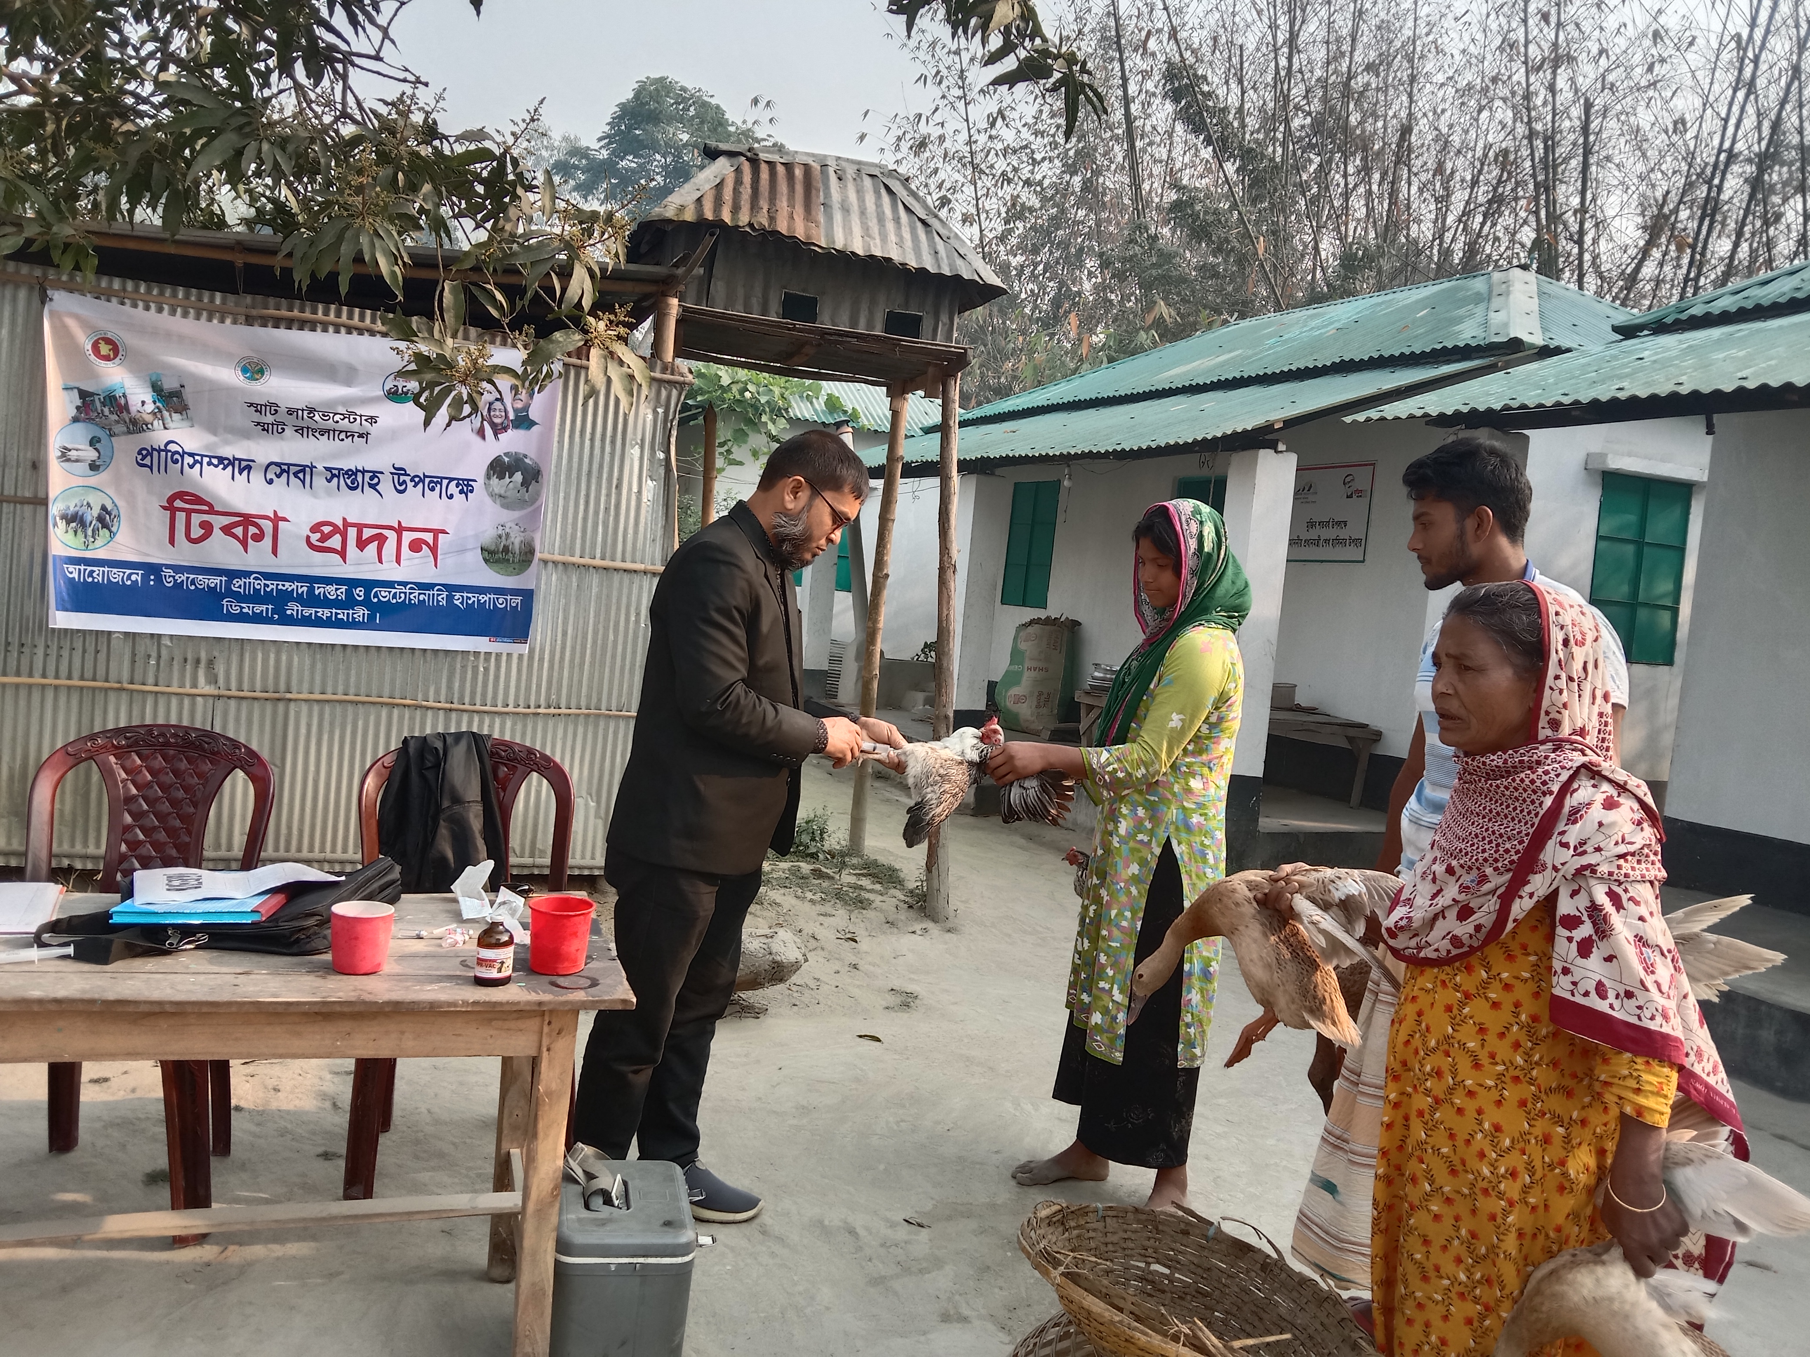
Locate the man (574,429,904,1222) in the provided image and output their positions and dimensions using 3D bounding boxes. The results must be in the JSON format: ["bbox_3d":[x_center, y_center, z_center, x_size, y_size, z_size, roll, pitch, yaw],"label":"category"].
[{"bbox_3d":[-0.326,0.309,2.719,0.600,1.620,0.500,5,3,3],"label":"man"}]

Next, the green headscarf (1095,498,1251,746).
[{"bbox_3d":[0.615,-0.125,3.007,0.300,0.540,0.270,4,3,-15],"label":"green headscarf"}]

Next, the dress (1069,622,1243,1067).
[{"bbox_3d":[0.582,0.324,3.021,0.340,0.965,0.400,4,3,-13],"label":"dress"}]

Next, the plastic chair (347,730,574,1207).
[{"bbox_3d":[-0.938,0.604,2.933,0.465,0.905,0.480,4,3,-17],"label":"plastic chair"}]

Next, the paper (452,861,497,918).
[{"bbox_3d":[-0.686,0.336,2.163,0.075,0.095,0.050,4,3,-15],"label":"paper"}]

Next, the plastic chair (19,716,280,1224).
[{"bbox_3d":[-1.527,0.565,2.661,0.465,0.905,0.480,4,3,-11],"label":"plastic chair"}]

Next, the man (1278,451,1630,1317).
[{"bbox_3d":[0.986,0.410,2.524,0.520,1.670,0.500,5,3,-10],"label":"man"}]

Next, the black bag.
[{"bbox_3d":[-0.979,0.317,1.984,0.440,0.100,0.370,4,3,-16],"label":"black bag"}]

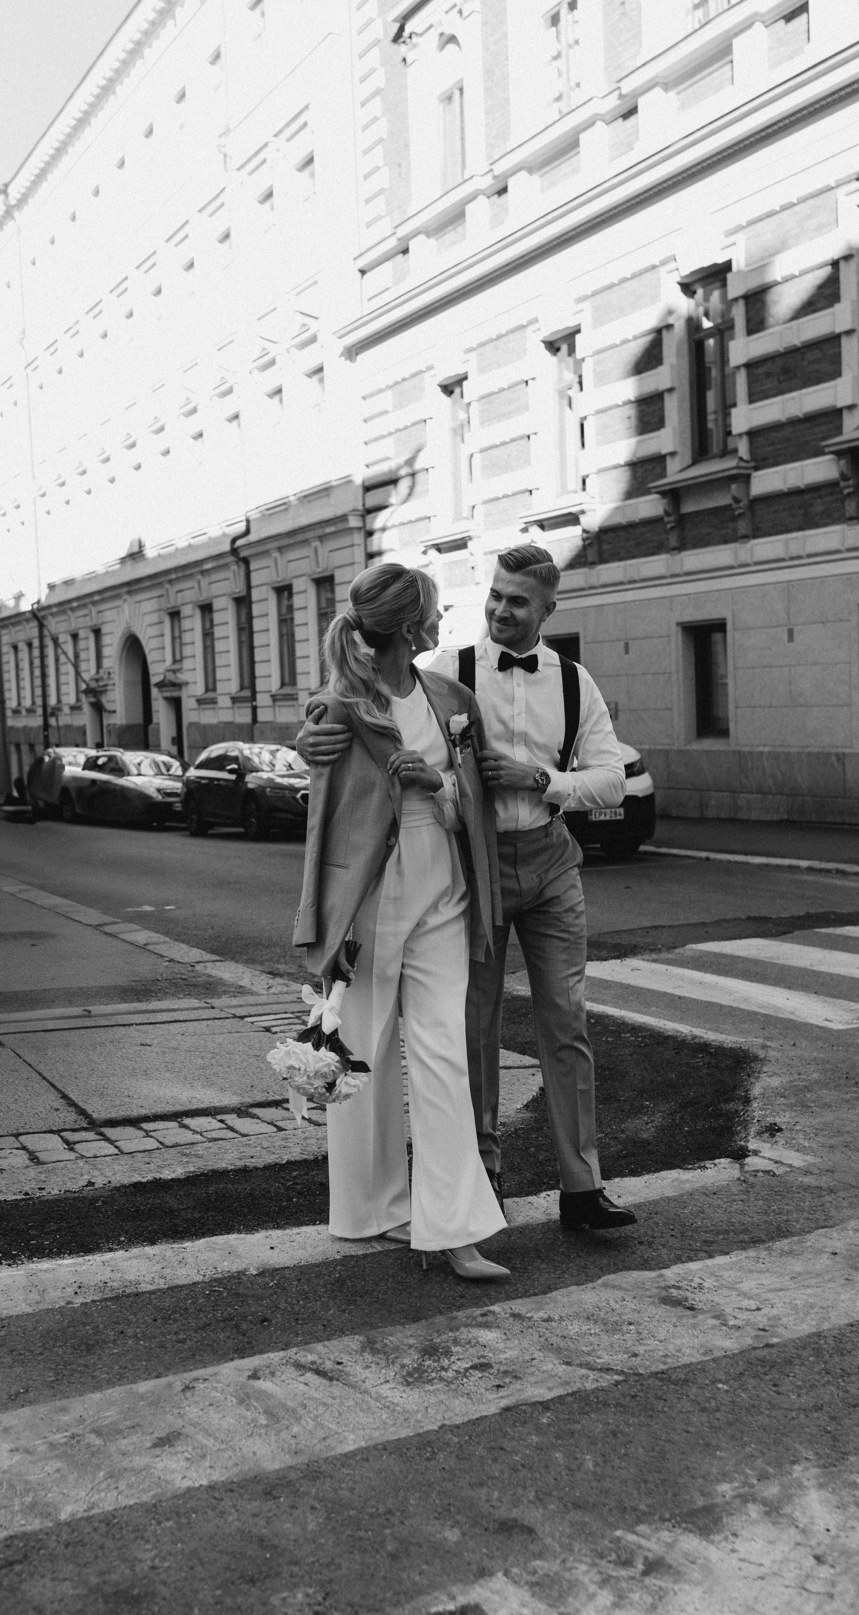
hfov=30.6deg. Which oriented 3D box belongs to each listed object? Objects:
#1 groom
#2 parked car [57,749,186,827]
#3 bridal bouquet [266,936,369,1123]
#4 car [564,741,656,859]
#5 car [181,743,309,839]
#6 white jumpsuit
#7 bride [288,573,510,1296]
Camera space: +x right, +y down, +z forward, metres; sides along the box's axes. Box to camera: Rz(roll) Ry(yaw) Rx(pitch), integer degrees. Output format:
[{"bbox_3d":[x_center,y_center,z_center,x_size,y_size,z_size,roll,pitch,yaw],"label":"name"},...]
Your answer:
[{"bbox_3d":[0.090,0.227,4.190,0.800,1.800,0.560,-4,4,-20],"label":"groom"},{"bbox_3d":[-5.751,-0.436,30.342,1.780,1.470,4.350,-4,3,-33],"label":"parked car"},{"bbox_3d":[-0.269,0.536,3.800,0.240,0.430,0.230,14,-5,-17],"label":"bridal bouquet"},{"bbox_3d":[0.865,-0.267,18.397,1.820,1.580,4.300,-4,3,-27],"label":"car"},{"bbox_3d":[-2.552,-0.321,25.363,1.820,1.480,4.450,-4,3,-27],"label":"car"},{"bbox_3d":[-0.050,0.387,3.970,0.460,1.400,0.420,-4,4,-28],"label":"white jumpsuit"},{"bbox_3d":[-0.070,0.277,3.970,0.530,1.740,0.480,-4,4,-28],"label":"bride"}]

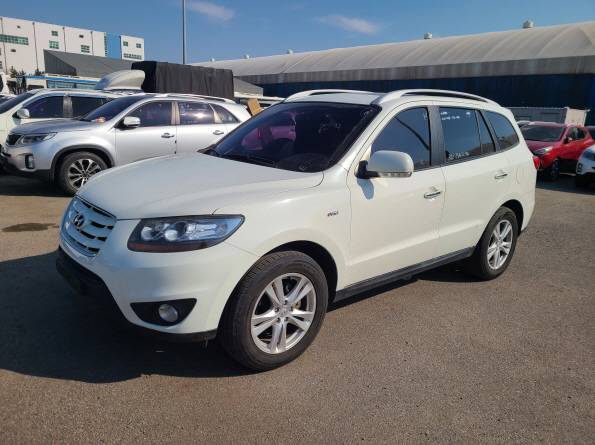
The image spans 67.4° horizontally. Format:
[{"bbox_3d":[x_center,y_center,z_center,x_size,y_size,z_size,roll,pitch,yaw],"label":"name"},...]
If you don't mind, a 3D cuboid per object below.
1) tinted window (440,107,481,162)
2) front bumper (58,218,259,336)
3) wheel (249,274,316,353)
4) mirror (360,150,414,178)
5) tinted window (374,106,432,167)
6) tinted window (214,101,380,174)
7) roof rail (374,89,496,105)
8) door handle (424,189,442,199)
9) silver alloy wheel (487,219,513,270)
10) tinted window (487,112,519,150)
[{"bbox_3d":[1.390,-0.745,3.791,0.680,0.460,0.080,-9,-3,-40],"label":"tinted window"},{"bbox_3d":[-1.075,0.212,2.863,0.770,0.660,1.860,-9,17,-40],"label":"front bumper"},{"bbox_3d":[-0.123,0.521,2.692,0.490,0.490,0.170,-9,17,-40],"label":"wheel"},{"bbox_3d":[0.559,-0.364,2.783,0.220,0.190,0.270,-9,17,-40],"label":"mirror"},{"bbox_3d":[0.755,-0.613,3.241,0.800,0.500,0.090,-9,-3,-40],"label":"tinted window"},{"bbox_3d":[-0.120,-0.707,3.451,0.900,0.180,1.400,-43,36,-24],"label":"tinted window"},{"bbox_3d":[1.246,-1.034,3.768,1.830,0.155,0.090,-9,17,-40],"label":"roof rail"},{"bbox_3d":[1.010,-0.215,3.338,0.220,0.050,0.055,-9,17,-40],"label":"door handle"},{"bbox_3d":[1.932,0.207,4.416,0.490,0.490,0.170,-9,17,-40],"label":"silver alloy wheel"},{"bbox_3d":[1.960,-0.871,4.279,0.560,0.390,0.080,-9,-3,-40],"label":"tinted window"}]

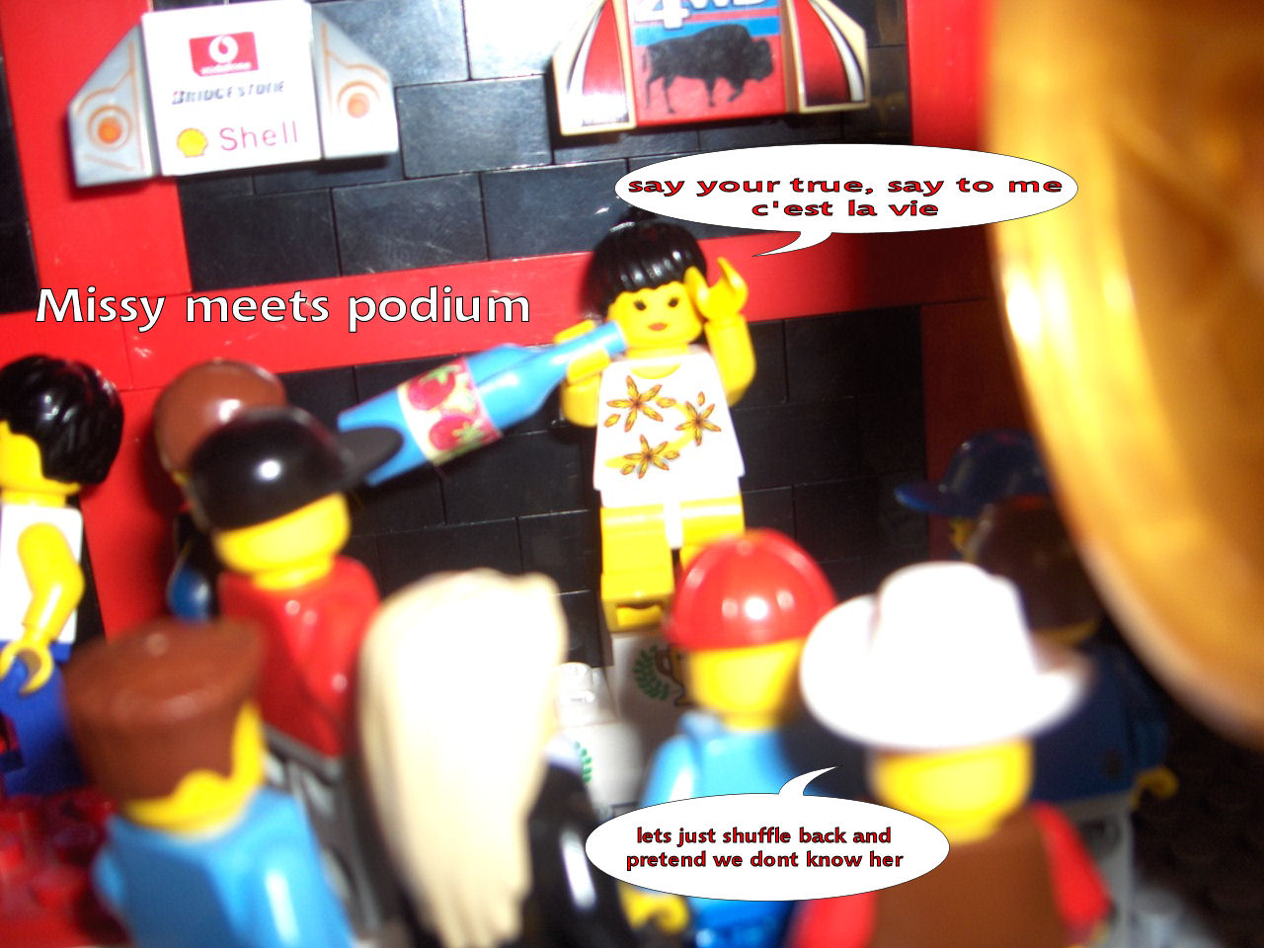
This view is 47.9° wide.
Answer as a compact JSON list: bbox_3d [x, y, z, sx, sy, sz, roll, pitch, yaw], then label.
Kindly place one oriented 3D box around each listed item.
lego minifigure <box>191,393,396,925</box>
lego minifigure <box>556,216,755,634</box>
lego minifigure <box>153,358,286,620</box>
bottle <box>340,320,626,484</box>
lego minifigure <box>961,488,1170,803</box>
[{"bbox_3d":[-0.025,0.015,0.118,0.022,0.042,0.016,6,17,41],"label":"lego minifigure"},{"bbox_3d":[0.003,-0.004,0.150,0.021,0.042,0.017,-5,4,2],"label":"lego minifigure"},{"bbox_3d":[-0.035,0.011,0.136,0.014,0.041,0.023,-8,14,-14],"label":"lego minifigure"},{"bbox_3d":[-0.015,-0.008,0.147,0.031,0.009,0.009,-23,13,6],"label":"bottle"},{"bbox_3d":[0.036,0.023,0.126,0.024,0.041,0.013,-7,13,-10],"label":"lego minifigure"}]

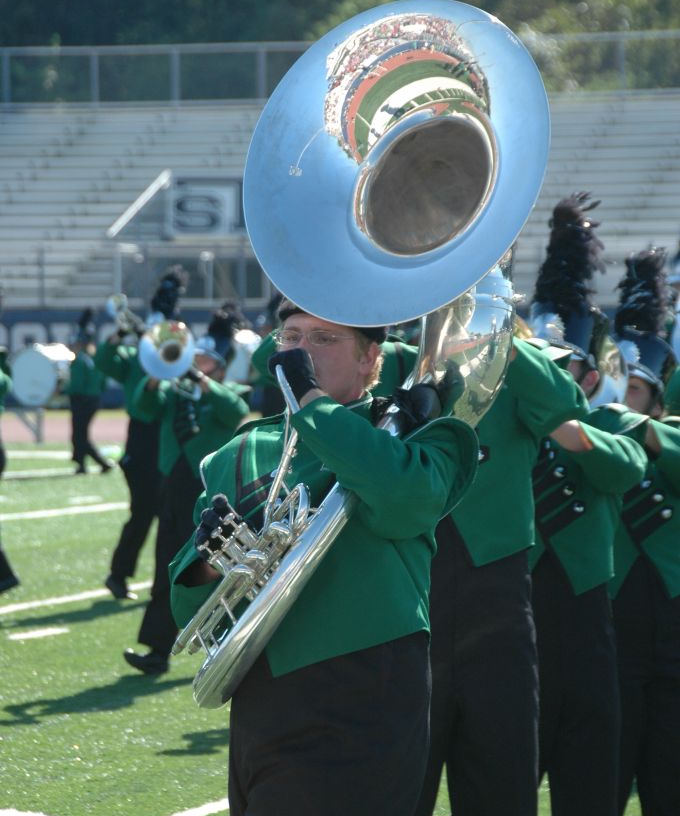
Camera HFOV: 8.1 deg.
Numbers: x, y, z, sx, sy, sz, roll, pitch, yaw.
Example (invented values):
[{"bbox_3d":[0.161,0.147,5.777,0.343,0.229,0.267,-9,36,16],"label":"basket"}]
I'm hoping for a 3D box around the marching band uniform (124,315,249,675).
[{"bbox_3d":[-0.722,0.386,22.300,0.620,1.750,0.580,0,1,17],"label":"marching band uniform"}]

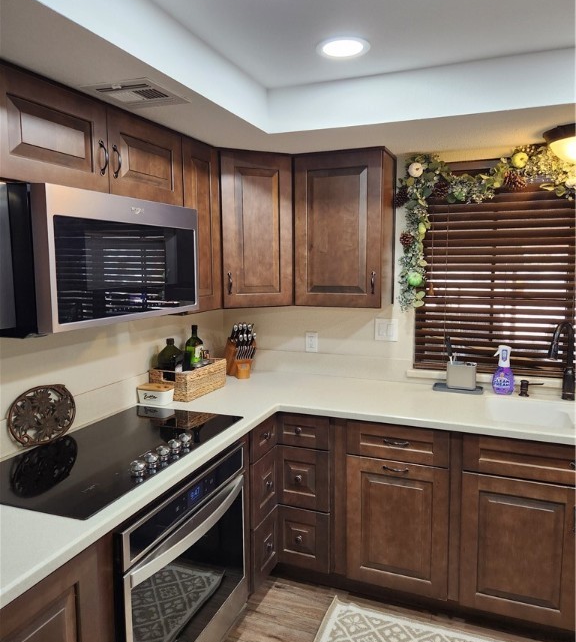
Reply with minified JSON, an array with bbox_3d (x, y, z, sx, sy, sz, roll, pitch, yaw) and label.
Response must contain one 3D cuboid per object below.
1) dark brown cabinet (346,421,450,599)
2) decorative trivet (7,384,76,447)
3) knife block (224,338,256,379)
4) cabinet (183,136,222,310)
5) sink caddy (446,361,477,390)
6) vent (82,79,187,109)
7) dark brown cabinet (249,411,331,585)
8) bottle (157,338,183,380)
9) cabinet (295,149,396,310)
[{"bbox_3d":[0.594,0.810,2.541,0.455,0.795,0.610,2,7,22],"label":"dark brown cabinet"},{"bbox_3d":[-0.903,0.349,1.889,0.025,0.212,0.288,-7,4,23],"label":"decorative trivet"},{"bbox_3d":[-0.287,0.199,3.027,0.115,0.250,0.190,-3,7,-24],"label":"knife block"},{"bbox_3d":[-0.531,-0.425,2.382,0.328,0.760,0.310,2,7,22],"label":"cabinet"},{"bbox_3d":[0.913,0.289,2.678,0.137,0.122,0.068,2,7,22],"label":"sink caddy"},{"bbox_3d":[-0.491,-0.736,1.673,0.235,0.025,0.250,2,7,22],"label":"vent"},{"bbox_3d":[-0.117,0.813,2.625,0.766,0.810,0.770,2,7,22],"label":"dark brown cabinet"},{"bbox_3d":[-0.582,0.233,2.586,0.115,0.285,0.115,2,7,22],"label":"bottle"},{"bbox_3d":[0.303,-0.466,2.667,0.455,0.760,0.330,2,7,22],"label":"cabinet"}]

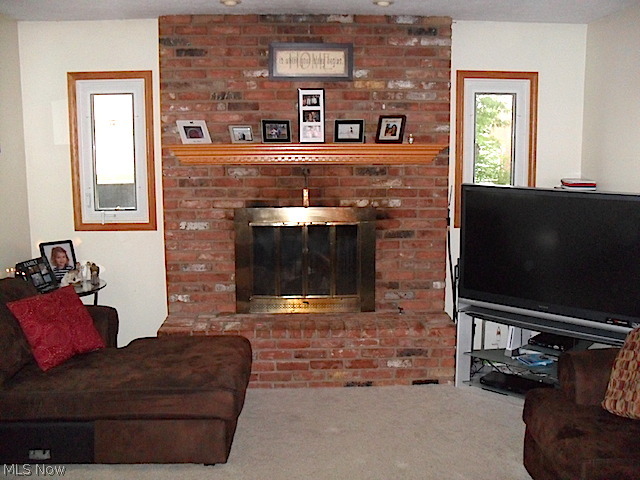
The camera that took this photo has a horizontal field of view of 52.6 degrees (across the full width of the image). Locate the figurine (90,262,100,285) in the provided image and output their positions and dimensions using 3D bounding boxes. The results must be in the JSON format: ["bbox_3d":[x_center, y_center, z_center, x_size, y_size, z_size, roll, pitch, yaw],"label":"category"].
[{"bbox_3d":[-1.466,0.223,4.215,0.060,0.137,0.050,-2,7,-16],"label":"figurine"}]

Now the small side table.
[{"bbox_3d":[-1.681,0.625,4.170,0.600,0.650,0.600,-1,7,-2],"label":"small side table"}]

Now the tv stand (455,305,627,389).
[{"bbox_3d":[1.420,0.719,3.885,1.100,0.500,0.450,6,9,43],"label":"tv stand"}]

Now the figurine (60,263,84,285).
[{"bbox_3d":[-1.597,0.229,4.149,0.135,0.145,0.080,-2,7,-16],"label":"figurine"}]

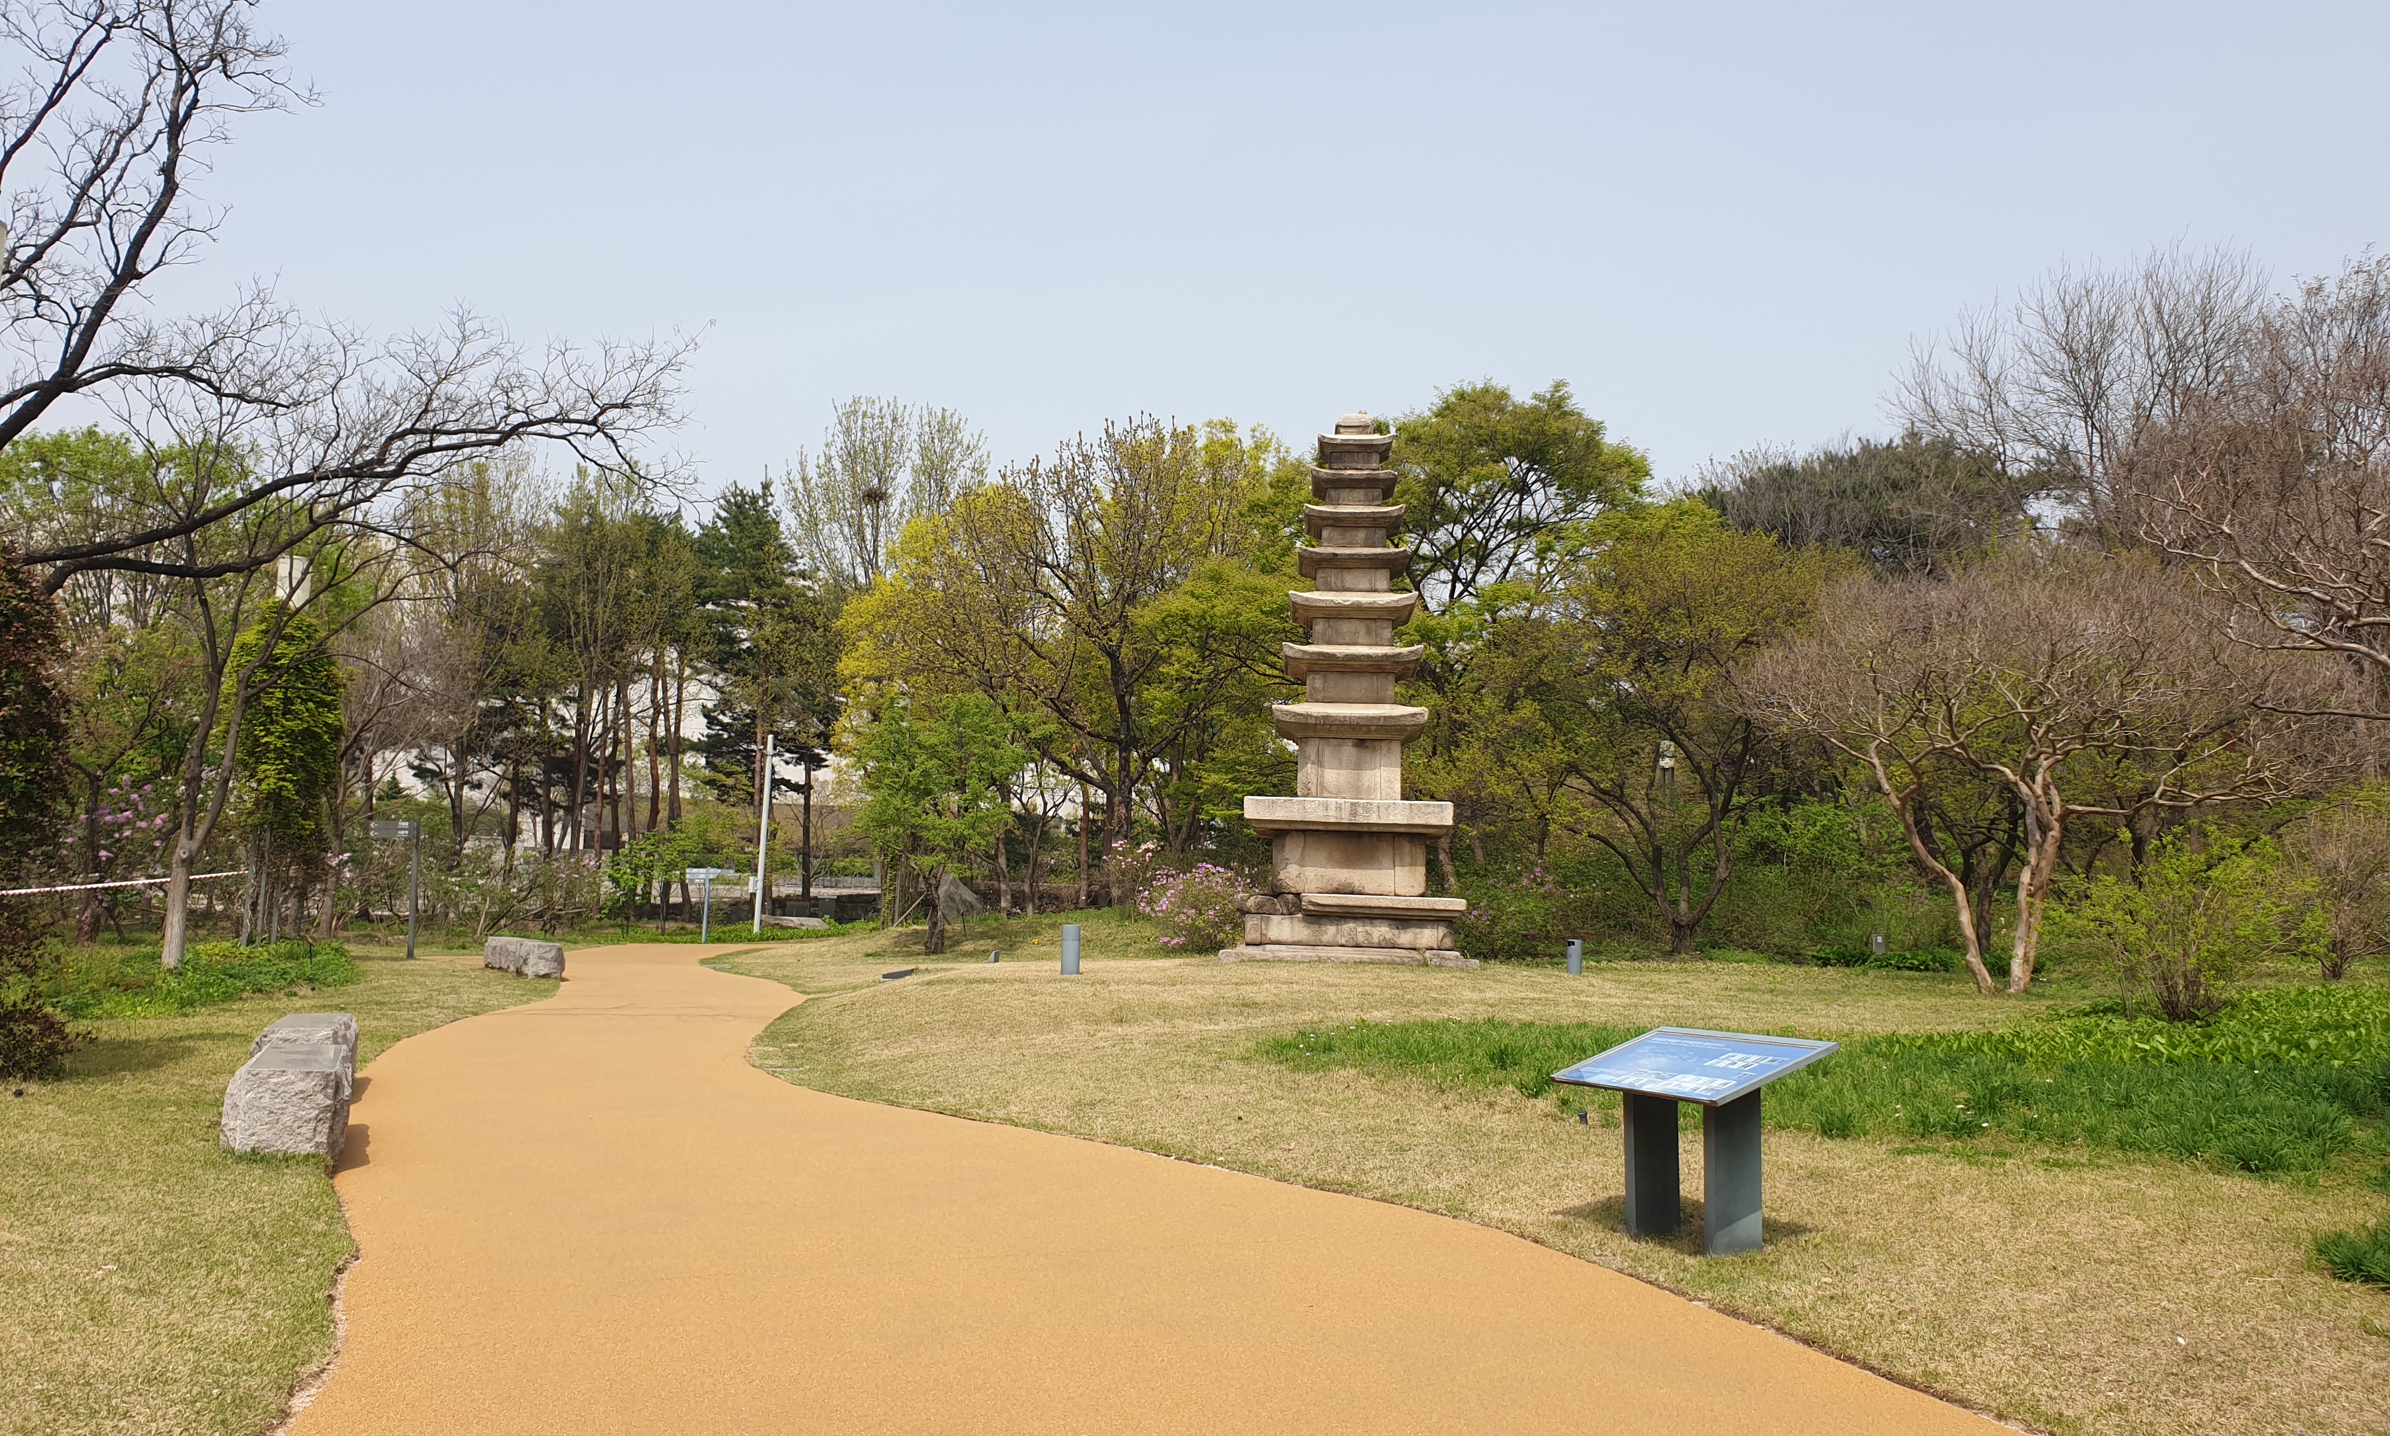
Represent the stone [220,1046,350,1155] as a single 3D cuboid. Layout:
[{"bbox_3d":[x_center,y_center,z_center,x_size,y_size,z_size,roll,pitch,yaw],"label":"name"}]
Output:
[{"bbox_3d":[-5.040,2.131,10.062,0.620,0.450,1.500,3,-6,-23],"label":"stone"}]

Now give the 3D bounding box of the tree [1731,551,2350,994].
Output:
[{"bbox_3d":[11.383,0.671,24.066,7.500,5.955,6.900,-2,-6,25],"label":"tree"}]

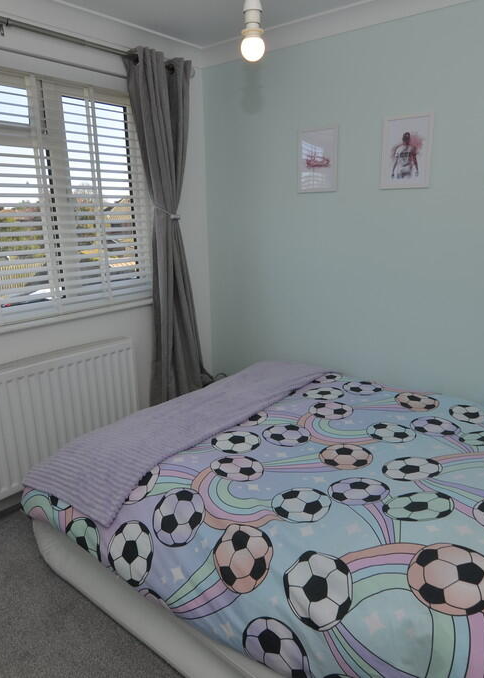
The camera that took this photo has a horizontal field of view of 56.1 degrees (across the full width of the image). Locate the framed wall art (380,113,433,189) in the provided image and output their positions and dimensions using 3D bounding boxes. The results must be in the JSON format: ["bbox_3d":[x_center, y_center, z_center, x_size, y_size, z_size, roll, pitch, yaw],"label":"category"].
[{"bbox_3d":[0.782,-0.883,2.158,0.233,0.322,0.018,10,19,35],"label":"framed wall art"}]

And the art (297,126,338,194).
[{"bbox_3d":[0.409,-0.948,2.426,0.233,0.322,0.018,10,19,35],"label":"art"}]

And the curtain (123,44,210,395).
[{"bbox_3d":[-0.392,-0.431,2.696,0.180,2.237,0.490,12,20,40],"label":"curtain"}]

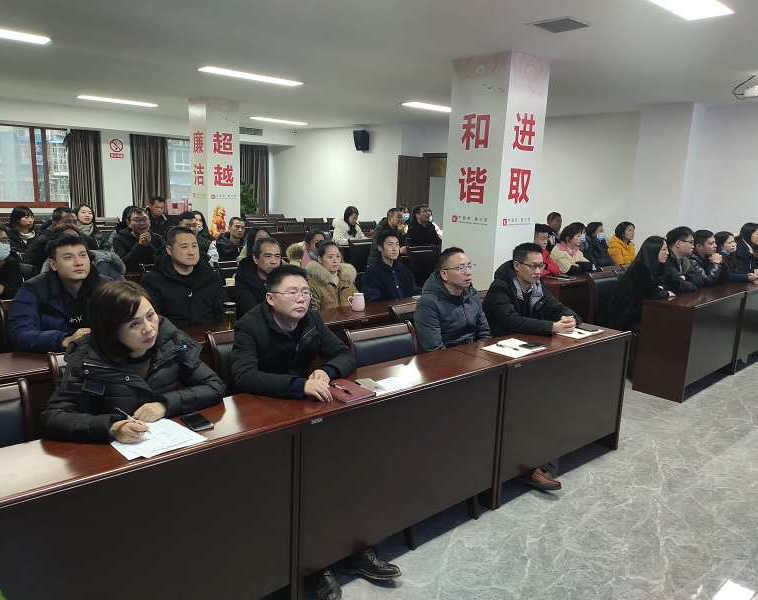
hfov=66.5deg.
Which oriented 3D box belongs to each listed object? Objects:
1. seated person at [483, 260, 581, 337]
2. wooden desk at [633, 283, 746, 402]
[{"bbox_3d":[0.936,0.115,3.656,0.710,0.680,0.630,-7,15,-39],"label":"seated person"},{"bbox_3d":[2.710,0.340,4.998,1.191,0.775,0.390,-8,15,-41],"label":"wooden desk"}]

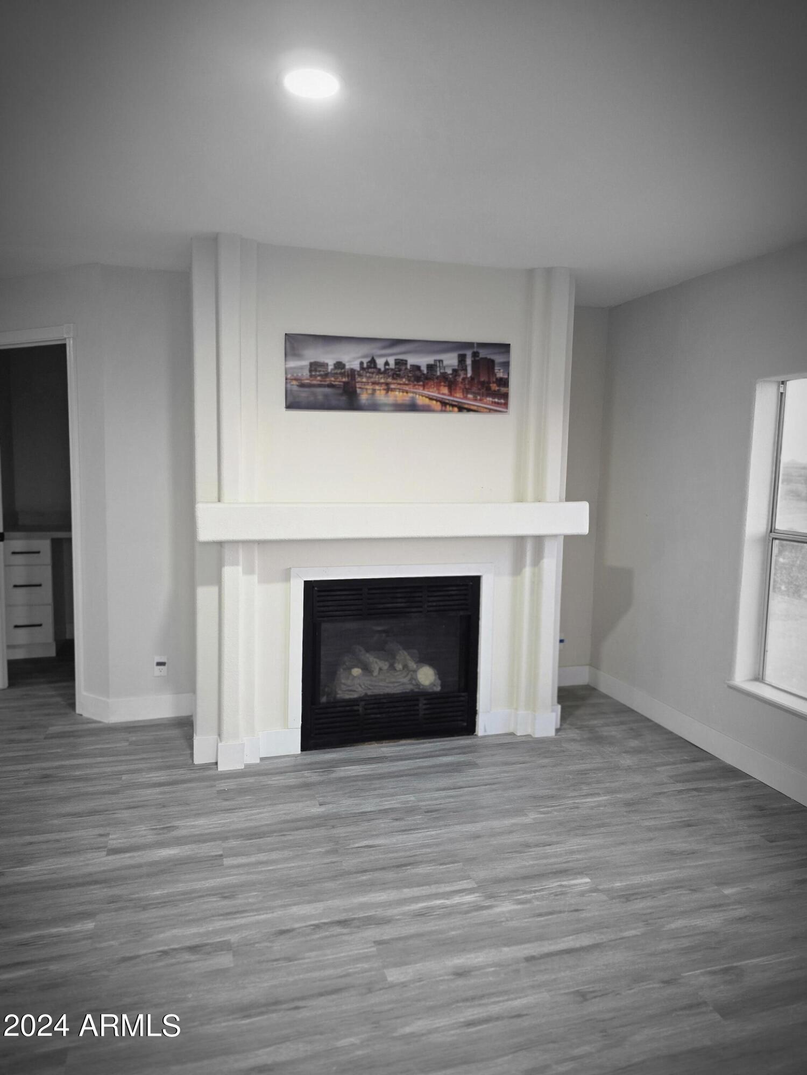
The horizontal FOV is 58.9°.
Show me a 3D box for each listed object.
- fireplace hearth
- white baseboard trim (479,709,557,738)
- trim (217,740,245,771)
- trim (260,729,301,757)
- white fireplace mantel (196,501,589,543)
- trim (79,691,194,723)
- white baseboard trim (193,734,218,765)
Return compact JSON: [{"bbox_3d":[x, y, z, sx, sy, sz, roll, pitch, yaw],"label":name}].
[{"bbox_3d":[-0.068,0.626,3.703,0.931,0.862,0.120,-1,6,-16],"label":"fireplace hearth"},{"bbox_3d":[0.605,1.000,3.821,0.400,0.126,0.118,-1,6,-16],"label":"white baseboard trim"},{"bbox_3d":[-0.808,1.027,3.361,0.122,0.126,0.020,-1,6,-16],"label":"trim"},{"bbox_3d":[-0.608,1.012,3.528,0.202,0.126,0.020,-1,6,-16],"label":"trim"},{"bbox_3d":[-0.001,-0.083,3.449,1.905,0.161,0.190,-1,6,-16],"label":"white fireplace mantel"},{"bbox_3d":[-1.496,0.941,4.036,0.622,0.128,0.178,-1,6,-16],"label":"trim"},{"bbox_3d":[-0.943,1.017,3.430,0.112,0.126,0.020,-1,6,-16],"label":"white baseboard trim"}]

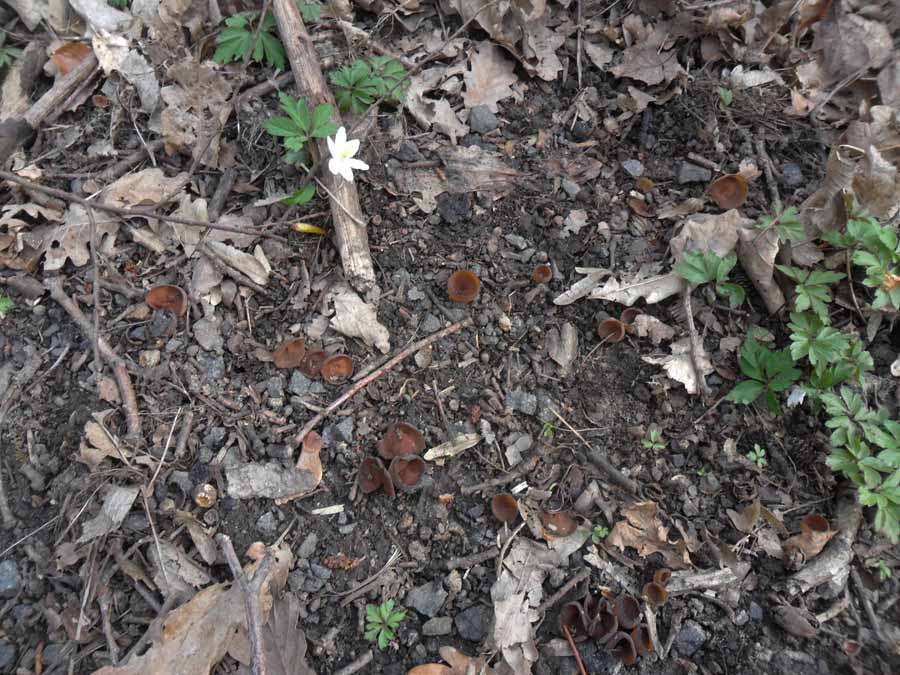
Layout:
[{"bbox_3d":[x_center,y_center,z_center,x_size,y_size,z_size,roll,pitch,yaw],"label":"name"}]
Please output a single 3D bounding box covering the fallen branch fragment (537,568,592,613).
[{"bbox_3d":[0.067,0.150,0.417,0.037,0.005,0.005,-32,63,-18],"label":"fallen branch fragment"}]

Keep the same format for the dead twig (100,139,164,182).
[{"bbox_3d":[-0.279,-0.156,0.622,0.013,0.009,0.064,37,64,21],"label":"dead twig"}]

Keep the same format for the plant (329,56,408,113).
[{"bbox_3d":[-0.079,-0.246,0.684,0.076,0.032,0.055,0,60,0],"label":"plant"}]

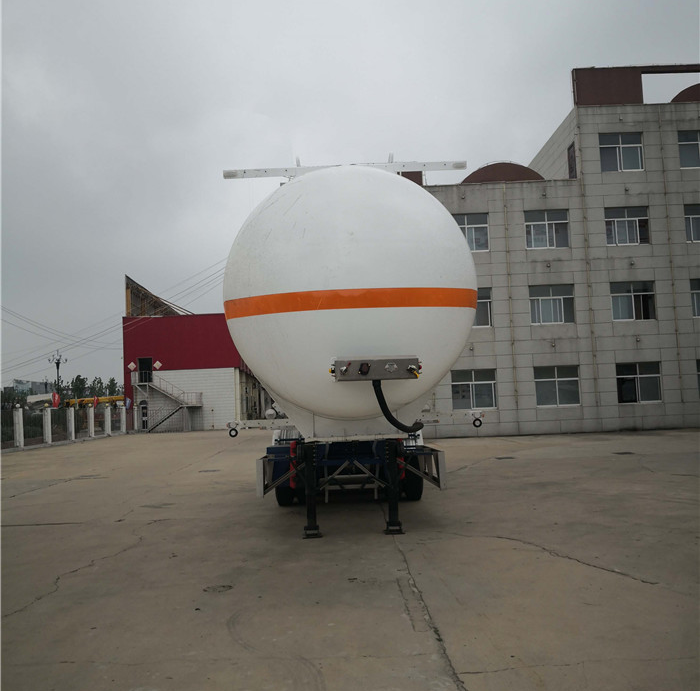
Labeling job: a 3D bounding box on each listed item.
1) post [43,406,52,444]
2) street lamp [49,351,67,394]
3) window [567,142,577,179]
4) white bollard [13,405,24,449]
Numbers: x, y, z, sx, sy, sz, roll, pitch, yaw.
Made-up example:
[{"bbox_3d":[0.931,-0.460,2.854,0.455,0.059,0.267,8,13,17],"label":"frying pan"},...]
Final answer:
[{"bbox_3d":[-15.750,4.176,37.861,0.310,1.900,0.310,-2,-4,-1],"label":"post"},{"bbox_3d":[-33.903,5.159,84.475,2.200,9.070,2.200,-2,-4,-1],"label":"street lamp"},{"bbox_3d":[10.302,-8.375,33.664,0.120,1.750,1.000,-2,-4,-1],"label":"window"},{"bbox_3d":[-15.712,3.914,34.542,0.310,1.900,0.310,-2,-4,-1],"label":"white bollard"}]

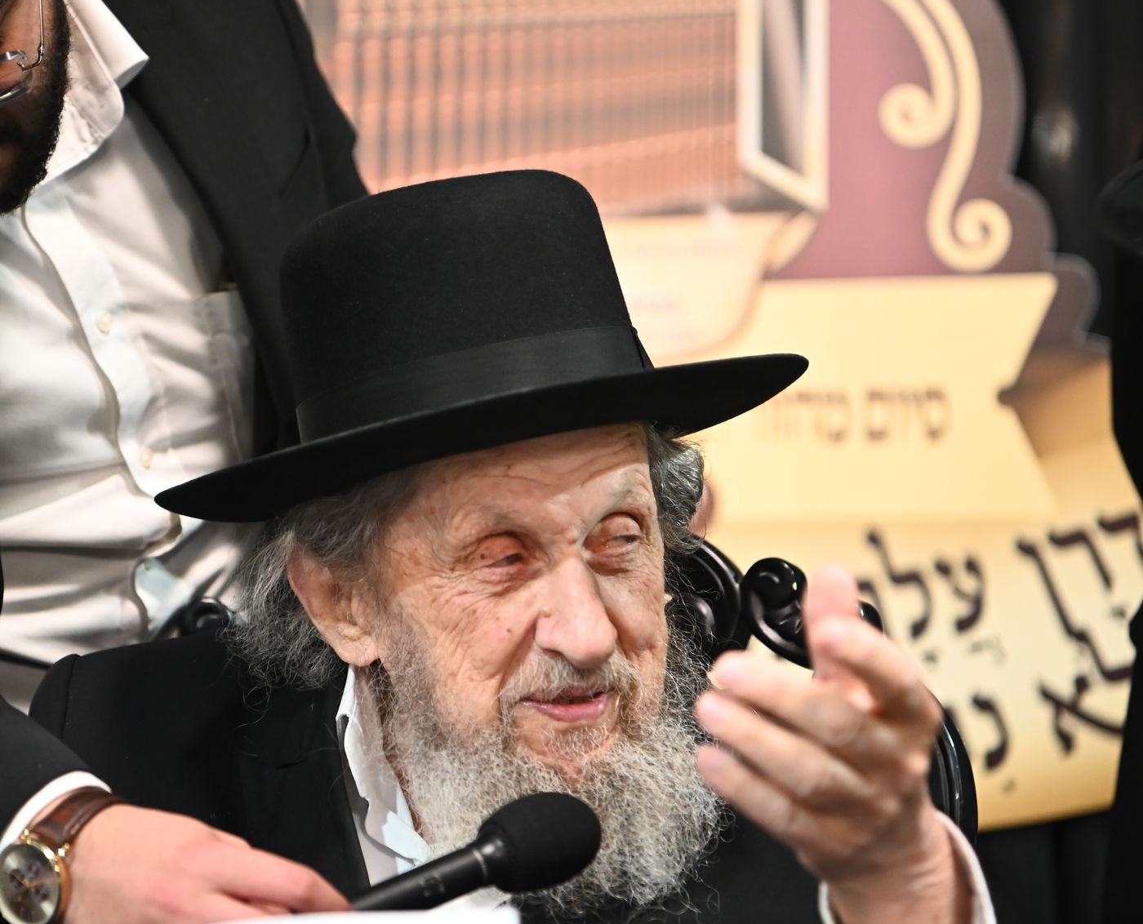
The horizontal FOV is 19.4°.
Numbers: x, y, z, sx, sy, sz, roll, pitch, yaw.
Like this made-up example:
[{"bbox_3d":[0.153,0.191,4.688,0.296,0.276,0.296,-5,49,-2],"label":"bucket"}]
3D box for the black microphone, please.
[{"bbox_3d":[-0.077,0.201,1.505,0.225,0.046,0.046,-26,12,-25],"label":"black microphone"}]

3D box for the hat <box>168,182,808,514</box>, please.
[{"bbox_3d":[-0.056,-0.067,1.700,0.325,0.140,0.355,-12,-4,-1],"label":"hat"}]

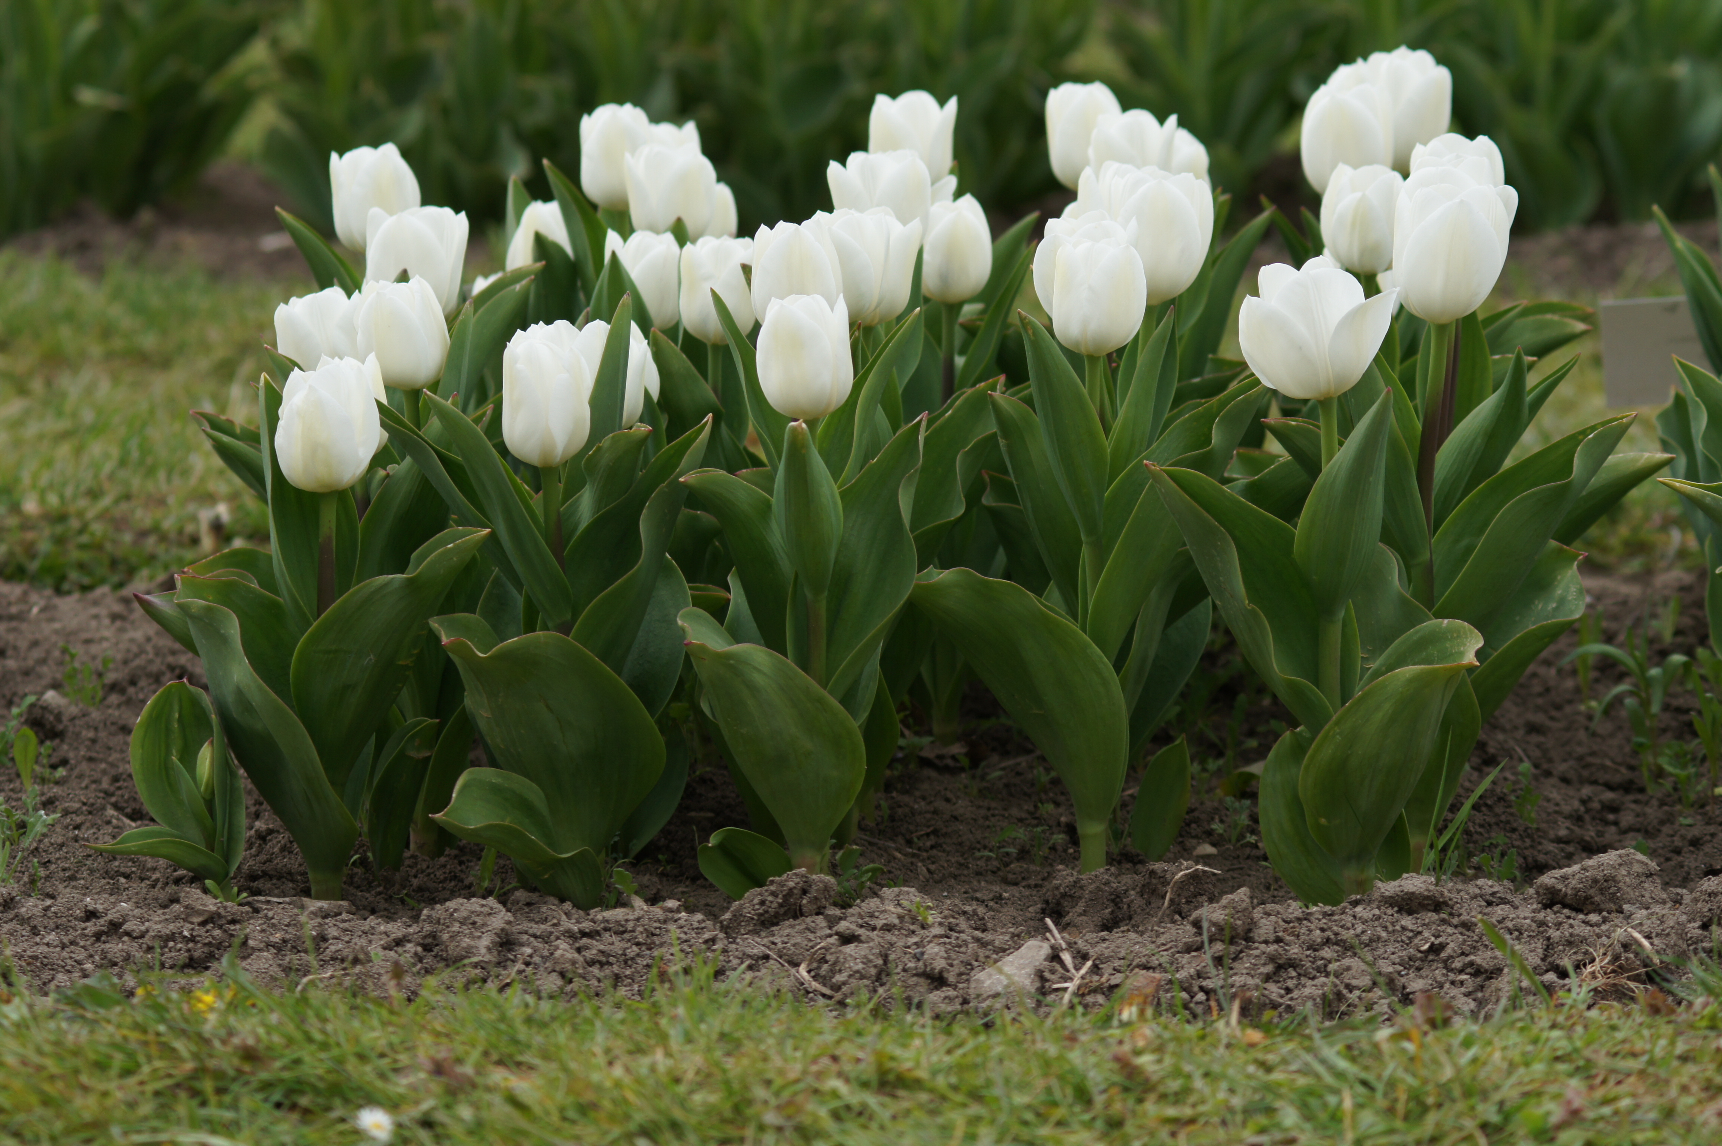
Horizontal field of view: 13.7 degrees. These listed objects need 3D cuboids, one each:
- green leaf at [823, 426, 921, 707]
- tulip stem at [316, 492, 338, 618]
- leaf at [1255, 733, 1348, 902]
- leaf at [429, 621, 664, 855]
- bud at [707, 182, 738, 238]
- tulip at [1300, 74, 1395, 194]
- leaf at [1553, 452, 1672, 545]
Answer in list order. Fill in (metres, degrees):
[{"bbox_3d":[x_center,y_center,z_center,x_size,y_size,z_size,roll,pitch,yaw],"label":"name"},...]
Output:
[{"bbox_3d":[0.006,-0.008,4.090,0.055,0.166,0.045,17,11,-3],"label":"green leaf"},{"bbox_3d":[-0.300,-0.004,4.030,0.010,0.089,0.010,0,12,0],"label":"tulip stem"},{"bbox_3d":[0.246,0.135,3.960,0.053,0.100,0.040,0,16,0],"label":"leaf"},{"bbox_3d":[-0.167,0.094,3.842,0.124,0.136,0.060,0,13,0],"label":"leaf"},{"bbox_3d":[-0.091,-0.206,4.250,0.037,0.054,0.036,0,12,0],"label":"bud"},{"bbox_3d":[0.285,-0.257,4.203,0.055,0.072,0.055,0,13,0],"label":"tulip"},{"bbox_3d":[0.458,-0.042,4.450,0.089,0.062,0.050,0,10,0],"label":"leaf"}]

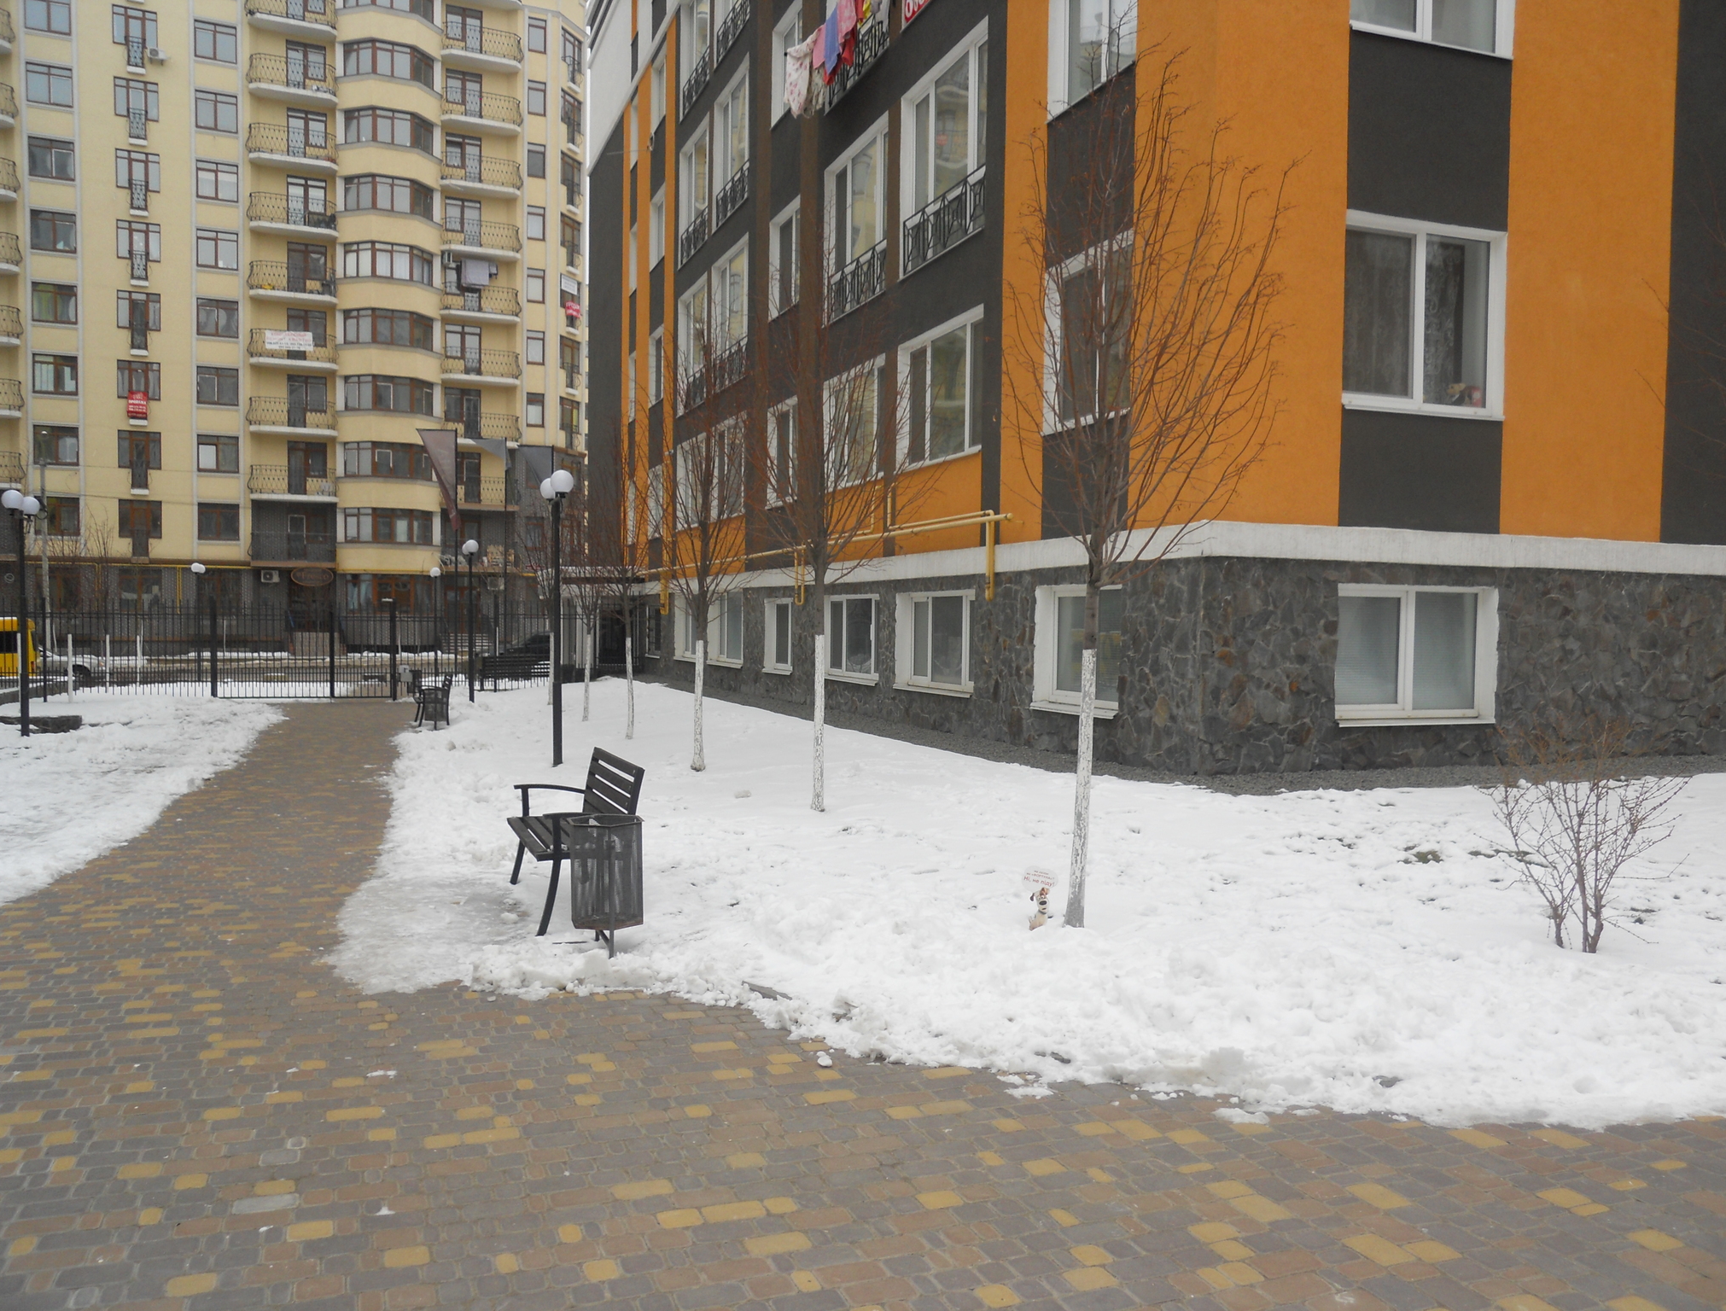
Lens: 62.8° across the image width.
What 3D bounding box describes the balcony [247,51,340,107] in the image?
[{"bbox_3d":[-25.366,-25.529,62.779,3.600,1.430,1.200,0,1,-27],"label":"balcony"}]

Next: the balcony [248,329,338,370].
[{"bbox_3d":[-25.596,-13.607,63.547,3.681,1.520,1.350,0,2,-27],"label":"balcony"}]

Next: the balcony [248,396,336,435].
[{"bbox_3d":[-25.034,-10.404,62.328,3.717,1.480,1.200,0,1,-26],"label":"balcony"}]

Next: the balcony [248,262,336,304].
[{"bbox_3d":[-25.428,-16.620,63.006,3.600,1.430,1.200,0,1,-27],"label":"balcony"}]

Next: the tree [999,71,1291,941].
[{"bbox_3d":[1.286,-0.755,6.400,1.280,3.971,1.250,1,1,0],"label":"tree"}]

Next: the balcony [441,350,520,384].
[{"bbox_3d":[-17.691,-13.329,65.821,3.639,1.480,1.200,0,1,-26],"label":"balcony"}]

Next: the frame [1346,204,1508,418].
[{"bbox_3d":[4.497,-2.703,11.395,1.590,1.550,0.200,0,1,-20],"label":"frame"}]

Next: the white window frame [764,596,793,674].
[{"bbox_3d":[-1.294,-0.342,22.951,0.200,1.166,1.618,0,1,-19],"label":"white window frame"}]

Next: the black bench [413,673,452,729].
[{"bbox_3d":[-6.887,0.677,22.807,0.570,0.820,1.550,0,1,-20],"label":"black bench"}]

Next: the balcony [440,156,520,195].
[{"bbox_3d":[-18.104,-22.713,66.973,3.600,1.430,1.200,0,1,-27],"label":"balcony"}]

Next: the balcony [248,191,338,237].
[{"bbox_3d":[-25.373,-19.612,62.946,3.600,1.430,1.200,0,1,-27],"label":"balcony"}]

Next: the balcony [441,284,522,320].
[{"bbox_3d":[-18.145,-16.705,67.126,3.600,1.430,1.200,0,1,-27],"label":"balcony"}]

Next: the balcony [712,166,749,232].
[{"bbox_3d":[-2.381,-8.439,26.102,0.100,0.690,2.535,0,1,-19],"label":"balcony"}]

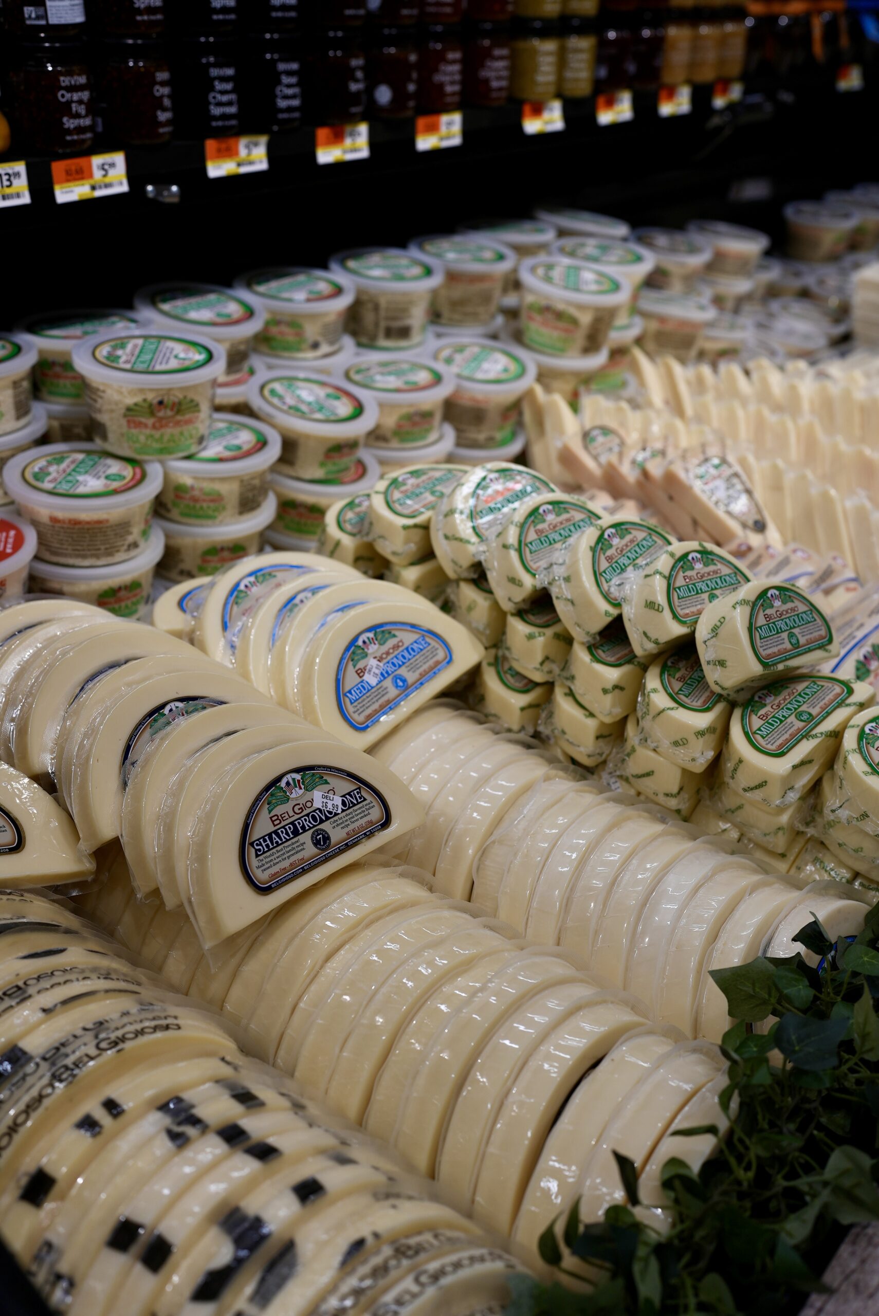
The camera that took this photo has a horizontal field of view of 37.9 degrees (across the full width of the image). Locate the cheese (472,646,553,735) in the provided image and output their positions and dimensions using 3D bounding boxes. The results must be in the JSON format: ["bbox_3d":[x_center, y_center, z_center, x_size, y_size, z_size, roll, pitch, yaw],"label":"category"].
[{"bbox_3d":[0.080,0.020,1.076,0.104,0.043,0.067,-30,45,-33],"label":"cheese"}]

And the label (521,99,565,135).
[{"bbox_3d":[0.113,-0.583,1.378,0.002,0.032,0.066,19,34,40],"label":"label"}]

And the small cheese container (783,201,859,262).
[{"bbox_3d":[0.617,-0.694,2.091,0.115,0.073,0.115,6,32,0],"label":"small cheese container"}]

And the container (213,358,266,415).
[{"bbox_3d":[-0.224,-0.245,1.204,0.117,0.058,0.117,32,40,32],"label":"container"}]

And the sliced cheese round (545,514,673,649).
[{"bbox_3d":[0.120,-0.059,0.870,0.060,0.041,0.103,51,50,1],"label":"sliced cheese round"}]

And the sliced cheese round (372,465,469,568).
[{"bbox_3d":[-0.014,-0.119,1.023,0.068,0.038,0.109,28,43,30],"label":"sliced cheese round"}]

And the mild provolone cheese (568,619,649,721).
[{"bbox_3d":[0.136,-0.001,0.926,0.109,0.038,0.068,-25,41,-34],"label":"mild provolone cheese"}]

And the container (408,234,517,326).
[{"bbox_3d":[0.022,-0.407,1.384,0.115,0.073,0.115,7,31,0],"label":"container"}]

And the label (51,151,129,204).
[{"bbox_3d":[-0.271,-0.374,0.995,0.003,0.031,0.064,24,37,38],"label":"label"}]

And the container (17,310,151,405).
[{"bbox_3d":[-0.317,-0.265,1.132,0.117,0.058,0.117,30,38,34],"label":"container"}]

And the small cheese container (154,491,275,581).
[{"bbox_3d":[-0.190,-0.102,1.038,0.117,0.056,0.117,4,30,0],"label":"small cheese container"}]

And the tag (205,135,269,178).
[{"bbox_3d":[-0.175,-0.437,1.114,0.002,0.032,0.066,19,34,40],"label":"tag"}]

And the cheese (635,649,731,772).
[{"bbox_3d":[0.184,0.026,0.932,0.070,0.039,0.115,23,37,28],"label":"cheese"}]

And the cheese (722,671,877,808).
[{"bbox_3d":[0.231,0.049,0.854,0.109,0.038,0.068,-35,45,-28],"label":"cheese"}]

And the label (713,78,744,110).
[{"bbox_3d":[0.342,-0.670,1.520,0.003,0.031,0.064,19,34,40],"label":"label"}]

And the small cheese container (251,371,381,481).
[{"bbox_3d":[-0.116,-0.203,1.139,0.117,0.058,0.117,8,34,-6],"label":"small cheese container"}]

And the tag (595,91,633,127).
[{"bbox_3d":[0.200,-0.626,1.457,0.002,0.032,0.066,19,34,40],"label":"tag"}]

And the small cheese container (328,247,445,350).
[{"bbox_3d":[-0.057,-0.371,1.328,0.117,0.073,0.117,4,34,-3],"label":"small cheese container"}]

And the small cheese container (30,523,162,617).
[{"bbox_3d":[-0.276,-0.071,1.015,0.115,0.059,0.115,6,31,0],"label":"small cheese container"}]

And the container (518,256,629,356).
[{"bbox_3d":[0.134,-0.367,1.353,0.117,0.073,0.117,8,35,-6],"label":"container"}]

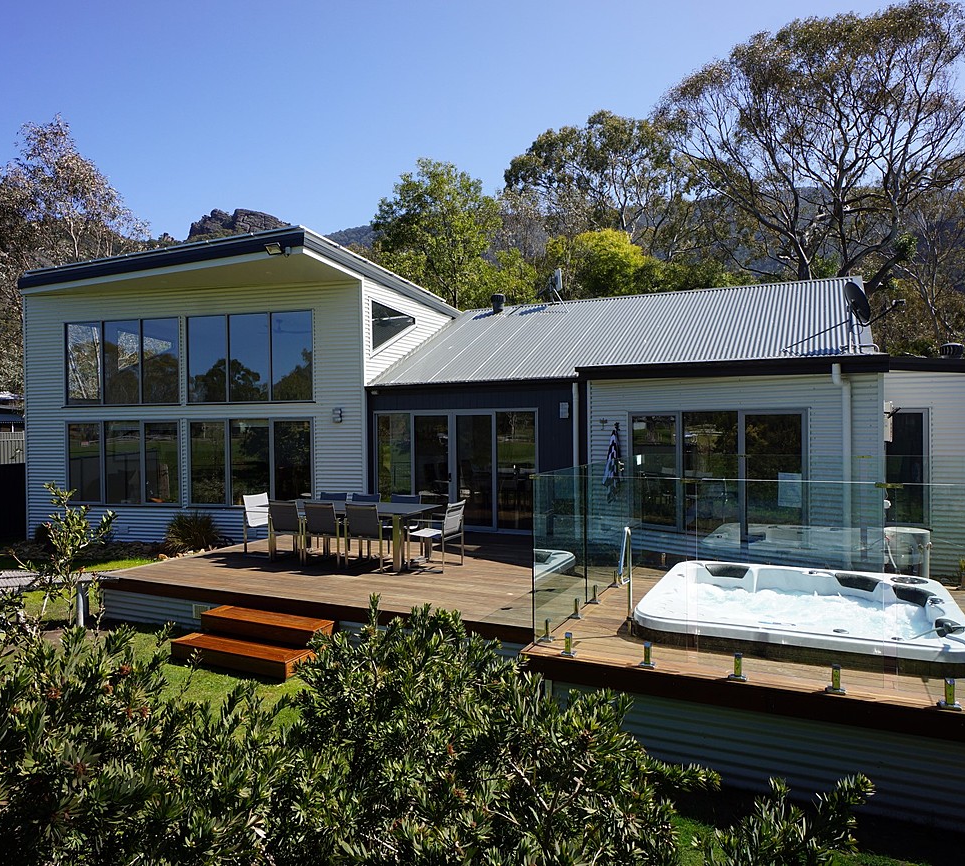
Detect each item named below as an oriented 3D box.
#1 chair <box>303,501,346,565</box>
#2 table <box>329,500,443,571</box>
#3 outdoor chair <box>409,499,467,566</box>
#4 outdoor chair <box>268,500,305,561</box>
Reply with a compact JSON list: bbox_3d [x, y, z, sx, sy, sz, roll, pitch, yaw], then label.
[{"bbox_3d":[-2.048,1.344,9.331,0.570,0.870,0.600,0,1,25],"label":"chair"},{"bbox_3d":[-1.857,1.404,9.673,2.450,0.740,1.020,0,1,25],"label":"table"},{"bbox_3d":[-0.593,1.331,8.966,0.600,0.870,0.570,0,1,25],"label":"outdoor chair"},{"bbox_3d":[-2.598,1.348,9.570,0.570,0.870,0.600,0,1,25],"label":"outdoor chair"}]

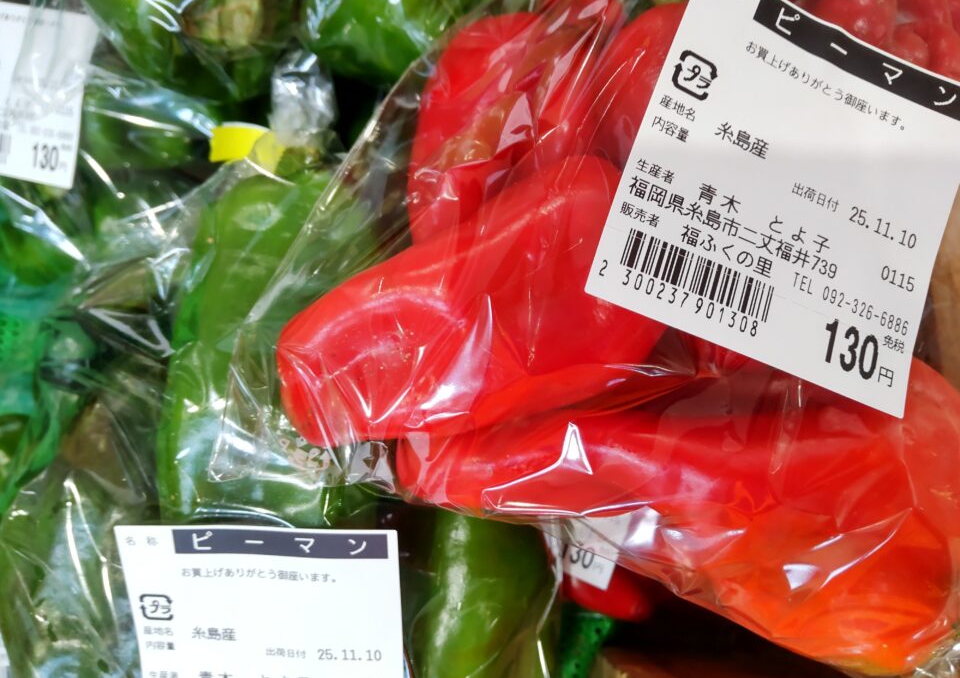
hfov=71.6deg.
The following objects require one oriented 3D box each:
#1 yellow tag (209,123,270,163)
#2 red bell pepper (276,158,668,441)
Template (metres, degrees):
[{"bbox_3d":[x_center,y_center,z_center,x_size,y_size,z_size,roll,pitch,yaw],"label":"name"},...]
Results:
[{"bbox_3d":[-0.062,-0.051,0.172,0.017,0.003,0.009,2,90,-6],"label":"yellow tag"},{"bbox_3d":[0.001,-0.006,0.130,0.084,0.043,0.043,-30,90,0],"label":"red bell pepper"}]

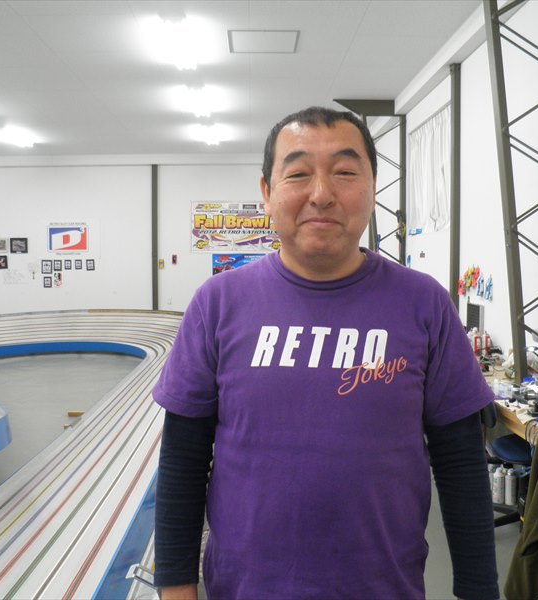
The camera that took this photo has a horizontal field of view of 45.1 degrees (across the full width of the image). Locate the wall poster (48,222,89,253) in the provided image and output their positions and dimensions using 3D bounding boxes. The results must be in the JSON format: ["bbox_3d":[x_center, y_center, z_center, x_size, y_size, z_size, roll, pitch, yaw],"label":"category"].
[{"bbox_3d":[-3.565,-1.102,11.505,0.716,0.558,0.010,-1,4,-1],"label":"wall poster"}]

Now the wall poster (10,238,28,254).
[{"bbox_3d":[-4.442,-0.958,11.495,0.298,0.272,0.020,-1,4,-1],"label":"wall poster"}]

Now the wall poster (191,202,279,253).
[{"bbox_3d":[-0.505,-1.289,11.544,1.733,0.936,0.012,-1,4,-1],"label":"wall poster"}]

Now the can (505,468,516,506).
[{"bbox_3d":[1.393,1.078,3.723,0.063,0.214,0.063,-1,4,0],"label":"can"}]

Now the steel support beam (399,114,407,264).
[{"bbox_3d":[1.592,-0.628,7.682,0.057,3.058,0.100,-1,4,-1],"label":"steel support beam"}]

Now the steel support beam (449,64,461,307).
[{"bbox_3d":[1.628,-0.480,5.652,0.057,3.058,0.100,-1,4,-1],"label":"steel support beam"}]

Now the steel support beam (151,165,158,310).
[{"bbox_3d":[-2.024,-0.865,11.526,0.100,3.066,0.057,-1,4,-1],"label":"steel support beam"}]

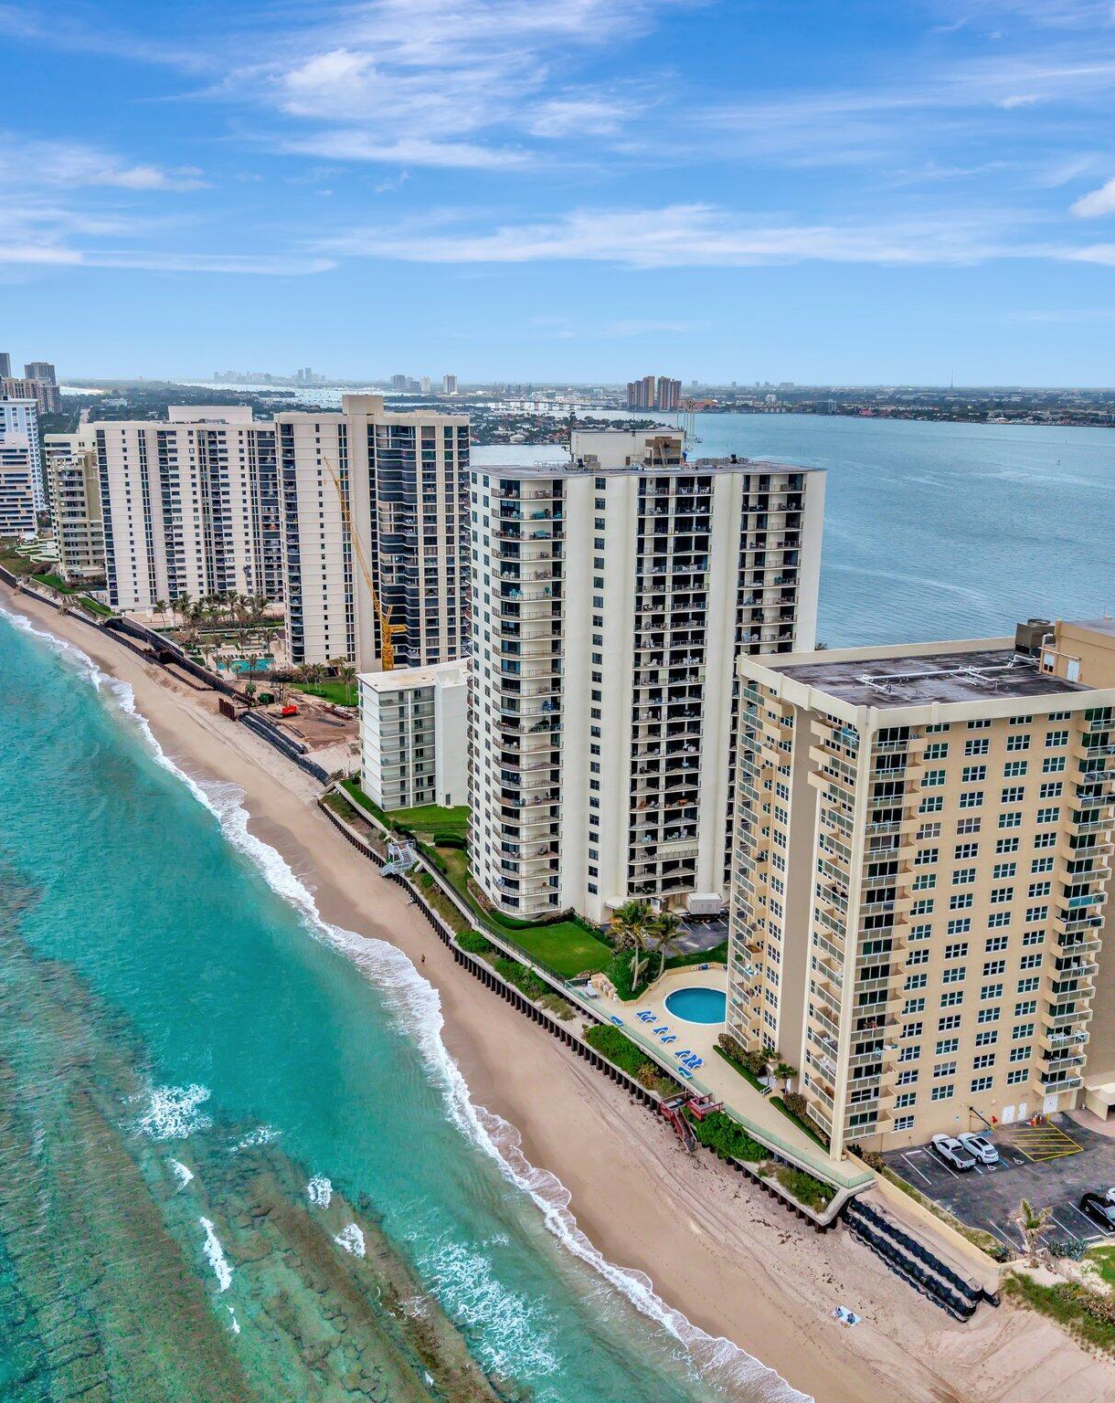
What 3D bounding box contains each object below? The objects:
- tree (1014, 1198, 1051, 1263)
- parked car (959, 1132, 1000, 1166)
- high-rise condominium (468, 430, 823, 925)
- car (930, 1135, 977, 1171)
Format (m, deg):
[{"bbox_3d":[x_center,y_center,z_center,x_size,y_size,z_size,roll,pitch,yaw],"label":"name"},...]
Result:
[{"bbox_3d":[43.199,48.306,117.830,3.100,5.100,3.100,1,14,0],"label":"tree"},{"bbox_3d":[42.979,45.403,132.218,1.900,1.670,4.720,-4,15,-19],"label":"parked car"},{"bbox_3d":[11.917,-4.238,190.695,48.500,69.000,23.500,-4,15,-19],"label":"high-rise condominium"},{"bbox_3d":[40.620,46.197,133.160,1.870,1.730,5.050,-4,15,-18],"label":"car"}]

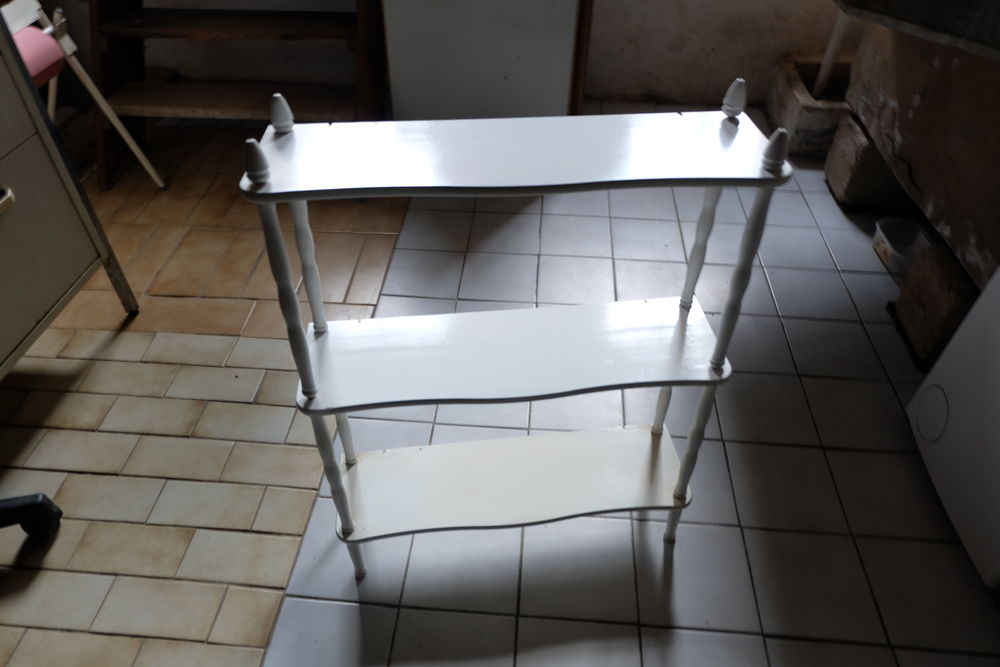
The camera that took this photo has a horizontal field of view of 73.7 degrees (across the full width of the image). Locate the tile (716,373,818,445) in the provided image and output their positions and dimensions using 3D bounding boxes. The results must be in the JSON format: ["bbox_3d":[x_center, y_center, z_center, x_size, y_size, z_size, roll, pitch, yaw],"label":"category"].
[{"bbox_3d":[0.576,0.164,1.460,0.198,0.009,0.198,3,43,4],"label":"tile"}]

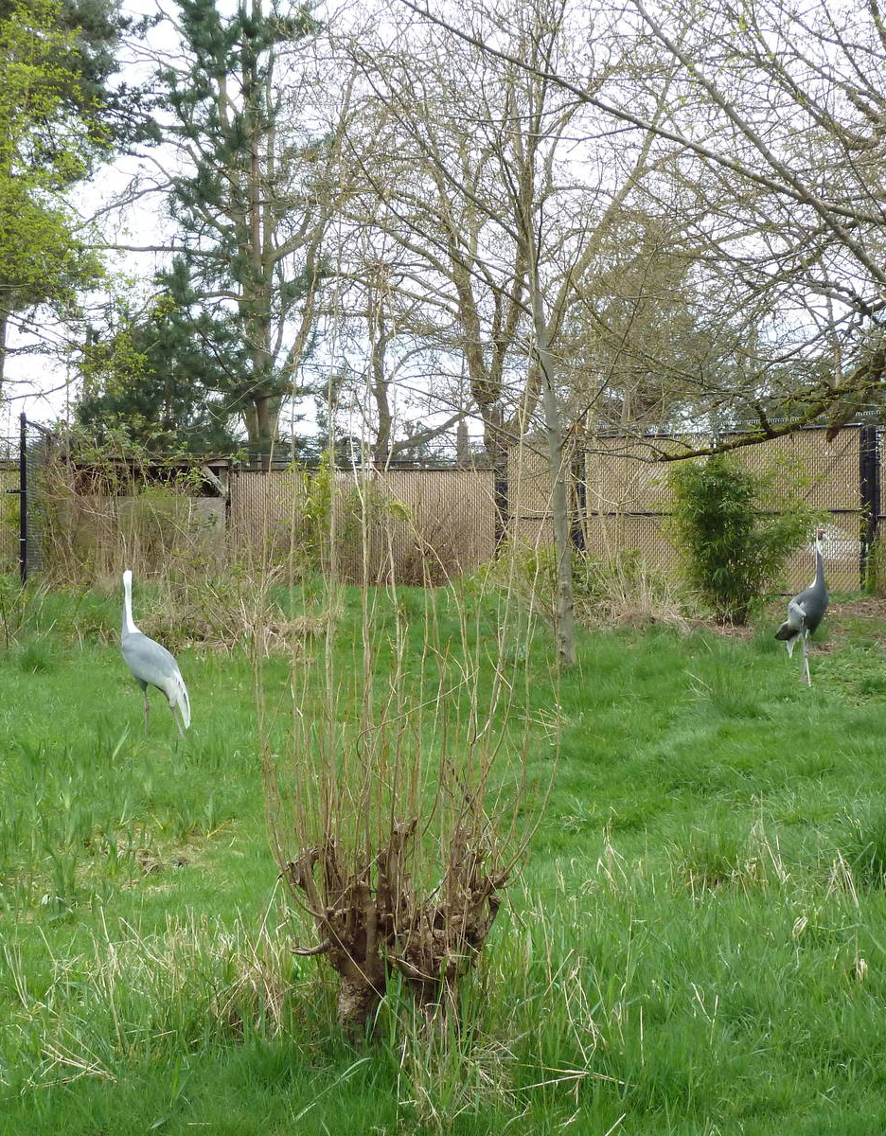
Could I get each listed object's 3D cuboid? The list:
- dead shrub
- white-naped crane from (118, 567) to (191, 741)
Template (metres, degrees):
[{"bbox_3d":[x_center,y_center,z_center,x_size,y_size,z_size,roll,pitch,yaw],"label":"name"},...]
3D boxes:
[{"bbox_3d":[-0.115,0.670,5.300,0.870,1.530,0.780,0,0,0],"label":"dead shrub"},{"bbox_3d":[-2.041,0.630,12.500,0.660,1.240,0.280,0,0,40],"label":"white-naped crane"}]

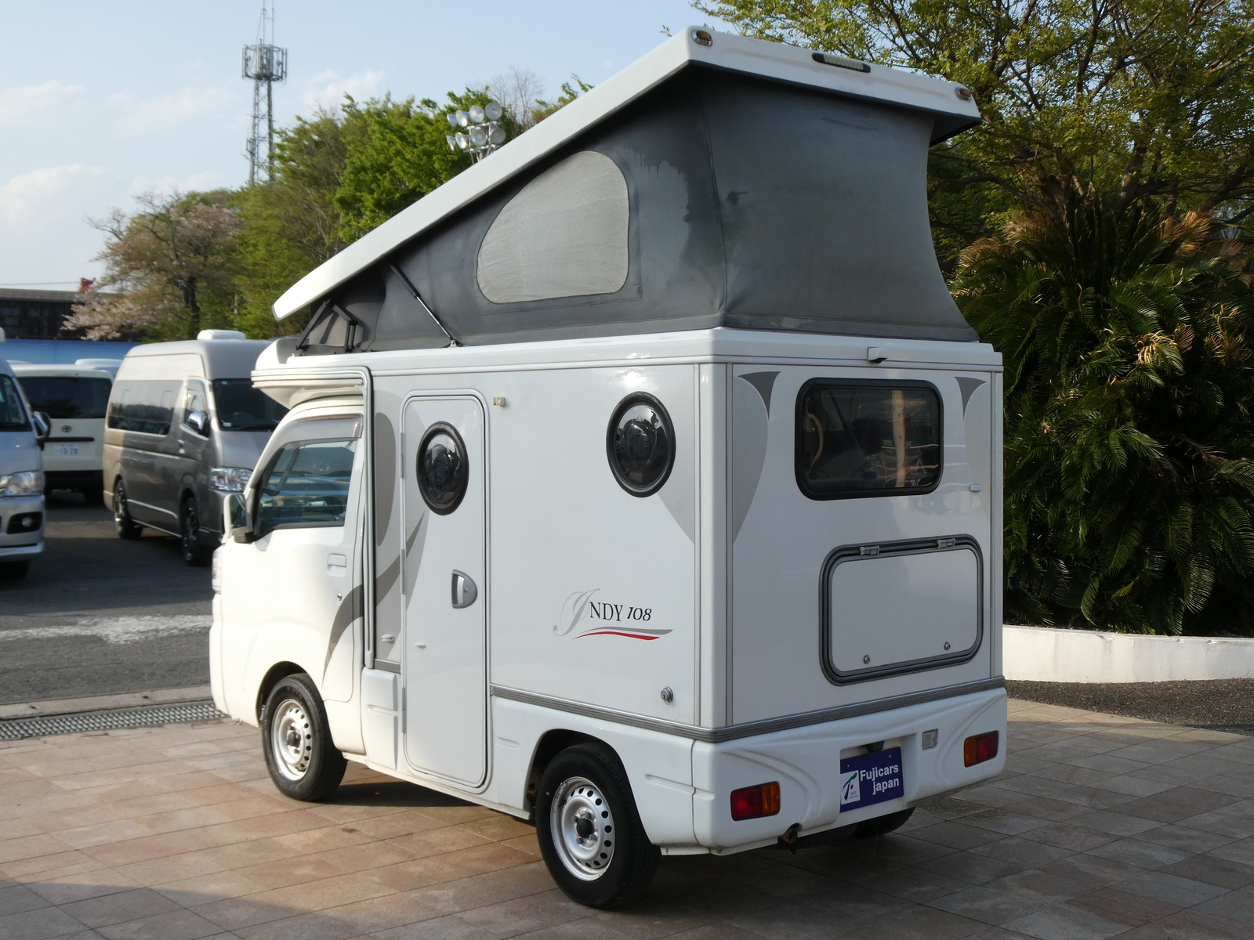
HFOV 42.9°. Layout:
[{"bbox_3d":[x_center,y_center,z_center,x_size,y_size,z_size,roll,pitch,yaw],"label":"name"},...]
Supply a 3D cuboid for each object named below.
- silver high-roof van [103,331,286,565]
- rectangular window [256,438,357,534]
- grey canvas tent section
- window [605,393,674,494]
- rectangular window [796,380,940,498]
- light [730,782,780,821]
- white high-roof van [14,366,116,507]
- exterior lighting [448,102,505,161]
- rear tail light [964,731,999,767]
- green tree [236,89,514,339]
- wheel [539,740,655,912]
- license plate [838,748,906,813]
[{"bbox_3d":[-4.360,-0.279,17.853,1.880,2.320,5.350,-1,4,-30],"label":"silver high-roof van"},{"bbox_3d":[-1.321,0.069,6.567,0.050,0.450,0.800,9,-5,-41],"label":"rectangular window"},{"bbox_3d":[-0.069,-0.891,6.094,1.340,0.855,2.550,-2,3,-41],"label":"grey canvas tent section"},{"bbox_3d":[0.043,-0.077,4.847,0.050,0.325,0.320,-2,3,-41],"label":"window"},{"bbox_3d":[0.788,-0.100,5.128,0.730,0.385,0.050,-2,3,-41],"label":"rectangular window"},{"bbox_3d":[0.377,0.987,4.752,0.195,0.100,0.045,-2,3,-41],"label":"light"},{"bbox_3d":[-9.420,-0.630,25.200,1.750,2.050,4.800,-2,4,-32],"label":"white high-roof van"},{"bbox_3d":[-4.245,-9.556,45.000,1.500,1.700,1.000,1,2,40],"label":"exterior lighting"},{"bbox_3d":[1.215,0.961,5.487,0.195,0.100,0.045,-2,3,-41],"label":"rear tail light"},{"bbox_3d":[-7.509,-5.591,47.188,8.800,11.270,8.000,0,2,-9],"label":"green tree"},{"bbox_3d":[-0.101,1.162,5.206,0.145,0.532,0.532,-2,3,-41],"label":"wheel"},{"bbox_3d":[0.797,1.015,5.225,0.330,0.165,0.015,-2,-2,-41],"label":"license plate"}]

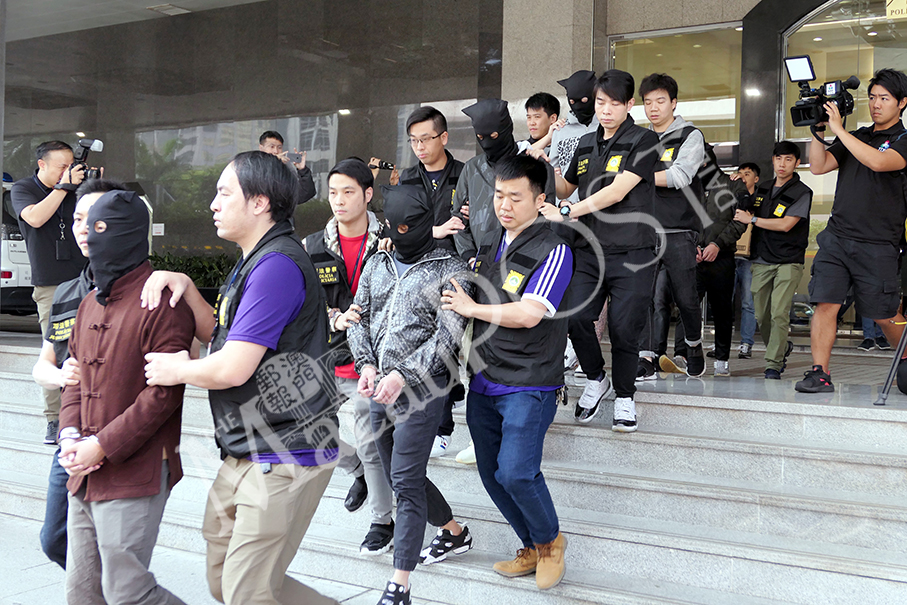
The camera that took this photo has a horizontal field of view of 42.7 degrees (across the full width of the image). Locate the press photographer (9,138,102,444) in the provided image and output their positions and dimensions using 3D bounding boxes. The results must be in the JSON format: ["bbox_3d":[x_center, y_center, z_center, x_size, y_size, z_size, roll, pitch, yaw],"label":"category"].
[{"bbox_3d":[-2.259,-0.068,6.580,0.520,1.710,0.500,2,1,34],"label":"press photographer"}]

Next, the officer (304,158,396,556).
[{"bbox_3d":[-0.452,0.235,5.040,0.500,1.710,0.480,1,2,23],"label":"officer"}]

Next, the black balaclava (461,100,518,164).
[{"bbox_3d":[0.175,-0.797,5.400,0.220,0.290,0.230,2,9,22],"label":"black balaclava"}]

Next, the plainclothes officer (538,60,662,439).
[{"bbox_3d":[0.698,-0.244,5.430,0.550,1.710,0.470,2,2,31],"label":"plainclothes officer"}]

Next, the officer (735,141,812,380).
[{"bbox_3d":[2.271,-0.297,8.200,0.520,1.700,0.480,2,2,36],"label":"officer"}]

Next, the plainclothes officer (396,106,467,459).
[{"bbox_3d":[-0.096,-0.096,5.580,0.500,1.700,0.420,1,2,18],"label":"plainclothes officer"}]

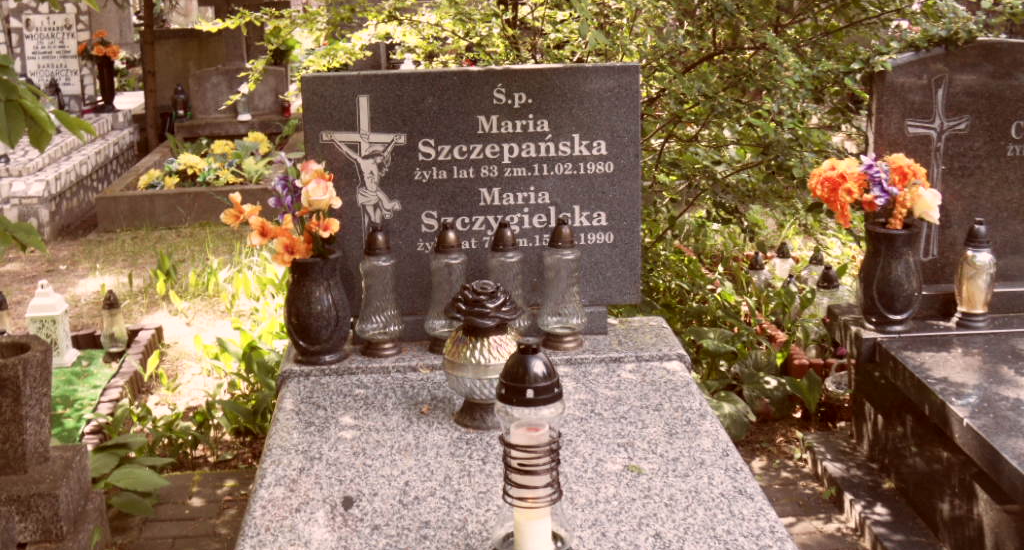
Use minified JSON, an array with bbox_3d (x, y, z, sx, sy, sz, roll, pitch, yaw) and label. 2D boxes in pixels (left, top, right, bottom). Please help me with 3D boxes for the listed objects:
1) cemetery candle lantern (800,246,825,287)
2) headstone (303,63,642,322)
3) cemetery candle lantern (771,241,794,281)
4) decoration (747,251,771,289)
[{"bbox_3d":[1.367,-0.008,5.317,0.110,0.255,0.110,-2,15,-5],"label":"cemetery candle lantern"},{"bbox_3d":[-0.108,-0.237,3.288,0.915,0.665,0.080,-2,15,-5],"label":"headstone"},{"bbox_3d":[1.261,-0.042,5.469,0.100,0.245,0.100,-2,15,-5],"label":"cemetery candle lantern"},{"bbox_3d":[1.103,-0.007,5.268,0.100,0.250,0.100,-2,15,-5],"label":"decoration"}]

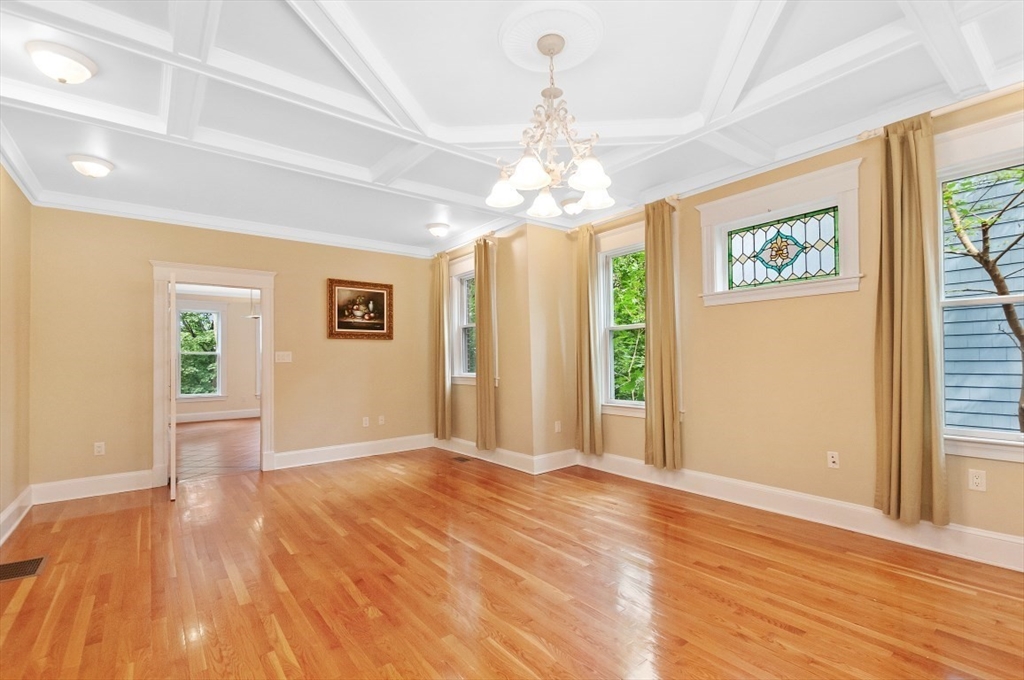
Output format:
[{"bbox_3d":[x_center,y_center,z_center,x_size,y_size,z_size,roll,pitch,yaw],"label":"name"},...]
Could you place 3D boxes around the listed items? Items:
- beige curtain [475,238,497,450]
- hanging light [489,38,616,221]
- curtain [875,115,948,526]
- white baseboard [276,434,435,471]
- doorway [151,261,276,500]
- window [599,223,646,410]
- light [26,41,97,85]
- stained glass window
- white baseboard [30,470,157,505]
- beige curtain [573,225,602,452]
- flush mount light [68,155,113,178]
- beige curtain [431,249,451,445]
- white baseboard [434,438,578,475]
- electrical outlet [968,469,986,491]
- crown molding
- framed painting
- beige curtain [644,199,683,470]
[{"bbox_3d":[-0.306,0.045,5.022,0.100,2.441,0.270,1,-3,-39],"label":"beige curtain"},{"bbox_3d":[0.201,-1.094,2.122,0.640,0.775,0.640,-1,-2,0],"label":"hanging light"},{"bbox_3d":[2.400,-0.132,2.615,0.126,2.420,0.326,0,-2,-40],"label":"curtain"},{"bbox_3d":[-1.835,1.347,5.328,1.979,0.205,0.026,0,-2,-40],"label":"white baseboard"},{"bbox_3d":[-3.189,0.345,4.618,1.135,2.288,0.160,1,-3,-39],"label":"doorway"},{"bbox_3d":[1.232,-0.229,4.217,0.105,1.817,0.945,0,-2,-40],"label":"window"},{"bbox_3d":[-2.284,-1.378,2.172,0.270,0.116,0.270,1,-3,-39],"label":"light"},{"bbox_3d":[2.048,-0.669,3.250,0.042,0.493,0.761,0,-2,-40],"label":"stained glass window"},{"bbox_3d":[-3.911,1.384,4.005,0.821,0.192,0.025,1,-3,-39],"label":"white baseboard"},{"bbox_3d":[0.837,-0.002,4.715,0.100,2.500,0.270,1,-3,-39],"label":"beige curtain"},{"bbox_3d":[-3.055,-1.249,3.088,0.252,0.105,0.252,0,-2,-40],"label":"flush mount light"},{"bbox_3d":[-0.919,0.075,5.606,0.126,2.436,0.346,0,-2,-40],"label":"beige curtain"},{"bbox_3d":[-0.182,1.313,5.314,0.630,0.189,2.121,0,-2,-40],"label":"white baseboard"},{"bbox_3d":[2.728,0.824,2.496,0.009,0.109,0.068,1,-3,-39],"label":"electrical outlet"},{"bbox_3d":[-2.583,-1.216,4.802,3.833,0.113,0.105,0,-2,-40],"label":"crown molding"},{"bbox_3d":[-1.876,-0.371,5.392,0.819,0.735,0.047,0,-2,-40],"label":"framed painting"},{"bbox_3d":[1.417,-0.056,3.999,0.100,2.490,0.270,1,-3,-39],"label":"beige curtain"}]

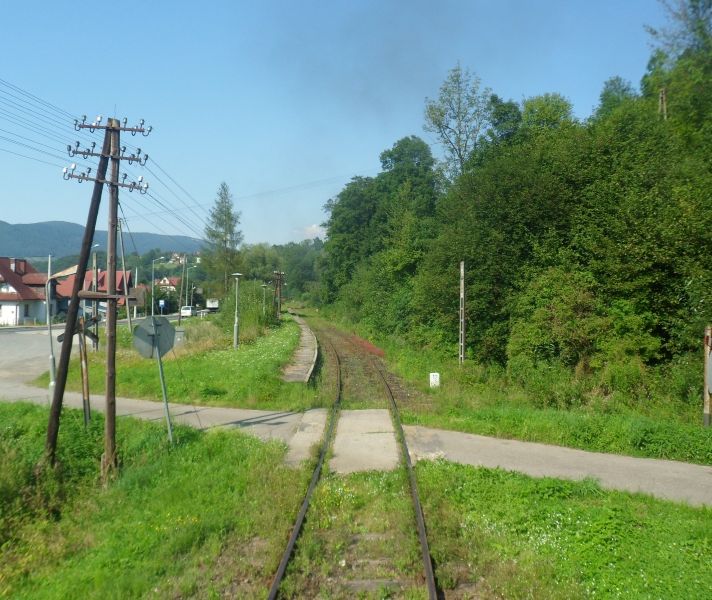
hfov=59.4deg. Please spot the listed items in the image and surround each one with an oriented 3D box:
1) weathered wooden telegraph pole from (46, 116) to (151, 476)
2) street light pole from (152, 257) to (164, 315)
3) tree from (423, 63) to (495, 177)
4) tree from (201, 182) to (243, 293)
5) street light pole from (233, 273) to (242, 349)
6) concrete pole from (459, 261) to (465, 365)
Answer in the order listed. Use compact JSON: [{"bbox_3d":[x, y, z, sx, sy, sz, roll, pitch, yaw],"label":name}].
[{"bbox_3d":[-4.460,-0.040,10.850,1.700,6.300,0.400,1,0,-18],"label":"weathered wooden telegraph pole"},{"bbox_3d":[-31.000,-2.060,98.000,1.800,9.300,0.300,1,0,-3],"label":"street light pole"},{"bbox_3d":[9.100,-10.600,56.000,6.500,21.000,6.500,1,0,0],"label":"tree"},{"bbox_3d":[-16.200,-5.760,75.000,5.100,16.700,5.100,1,0,0],"label":"tree"},{"bbox_3d":[-6.300,0.600,33.000,0.560,4.050,0.560,1,0,0],"label":"street light pole"},{"bbox_3d":[4.480,0.620,26.500,0.210,4.550,0.200,1,0,0],"label":"concrete pole"}]

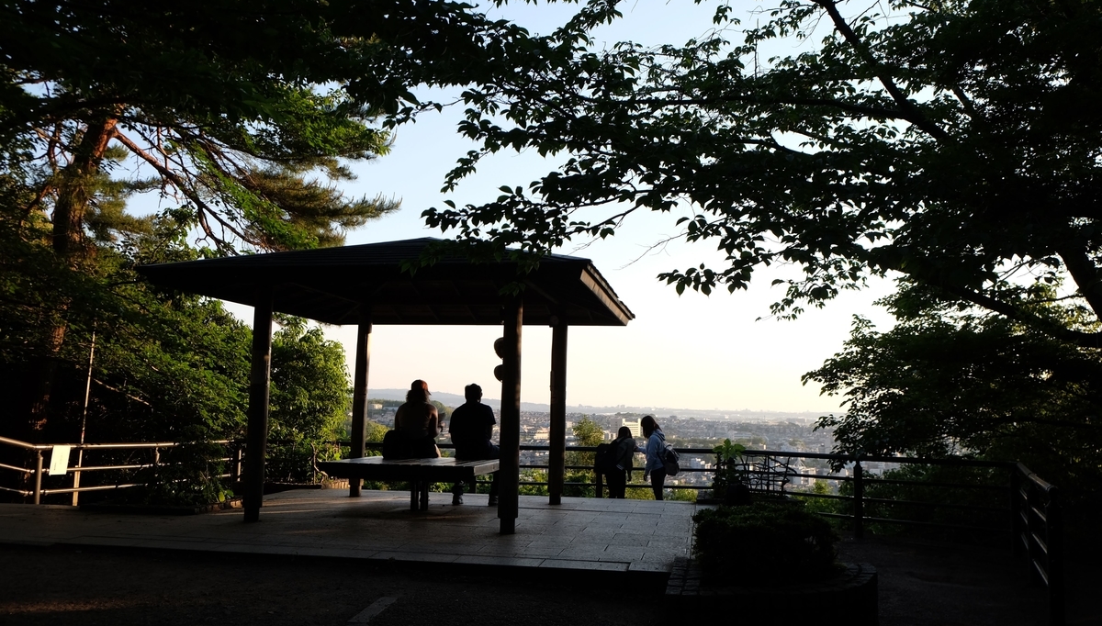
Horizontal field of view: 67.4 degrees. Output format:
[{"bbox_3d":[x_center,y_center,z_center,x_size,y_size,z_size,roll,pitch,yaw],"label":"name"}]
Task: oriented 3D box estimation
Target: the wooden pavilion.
[{"bbox_3d":[-1.280,0.606,8.424,3.920,2.790,3.850,0,-7,11],"label":"wooden pavilion"}]

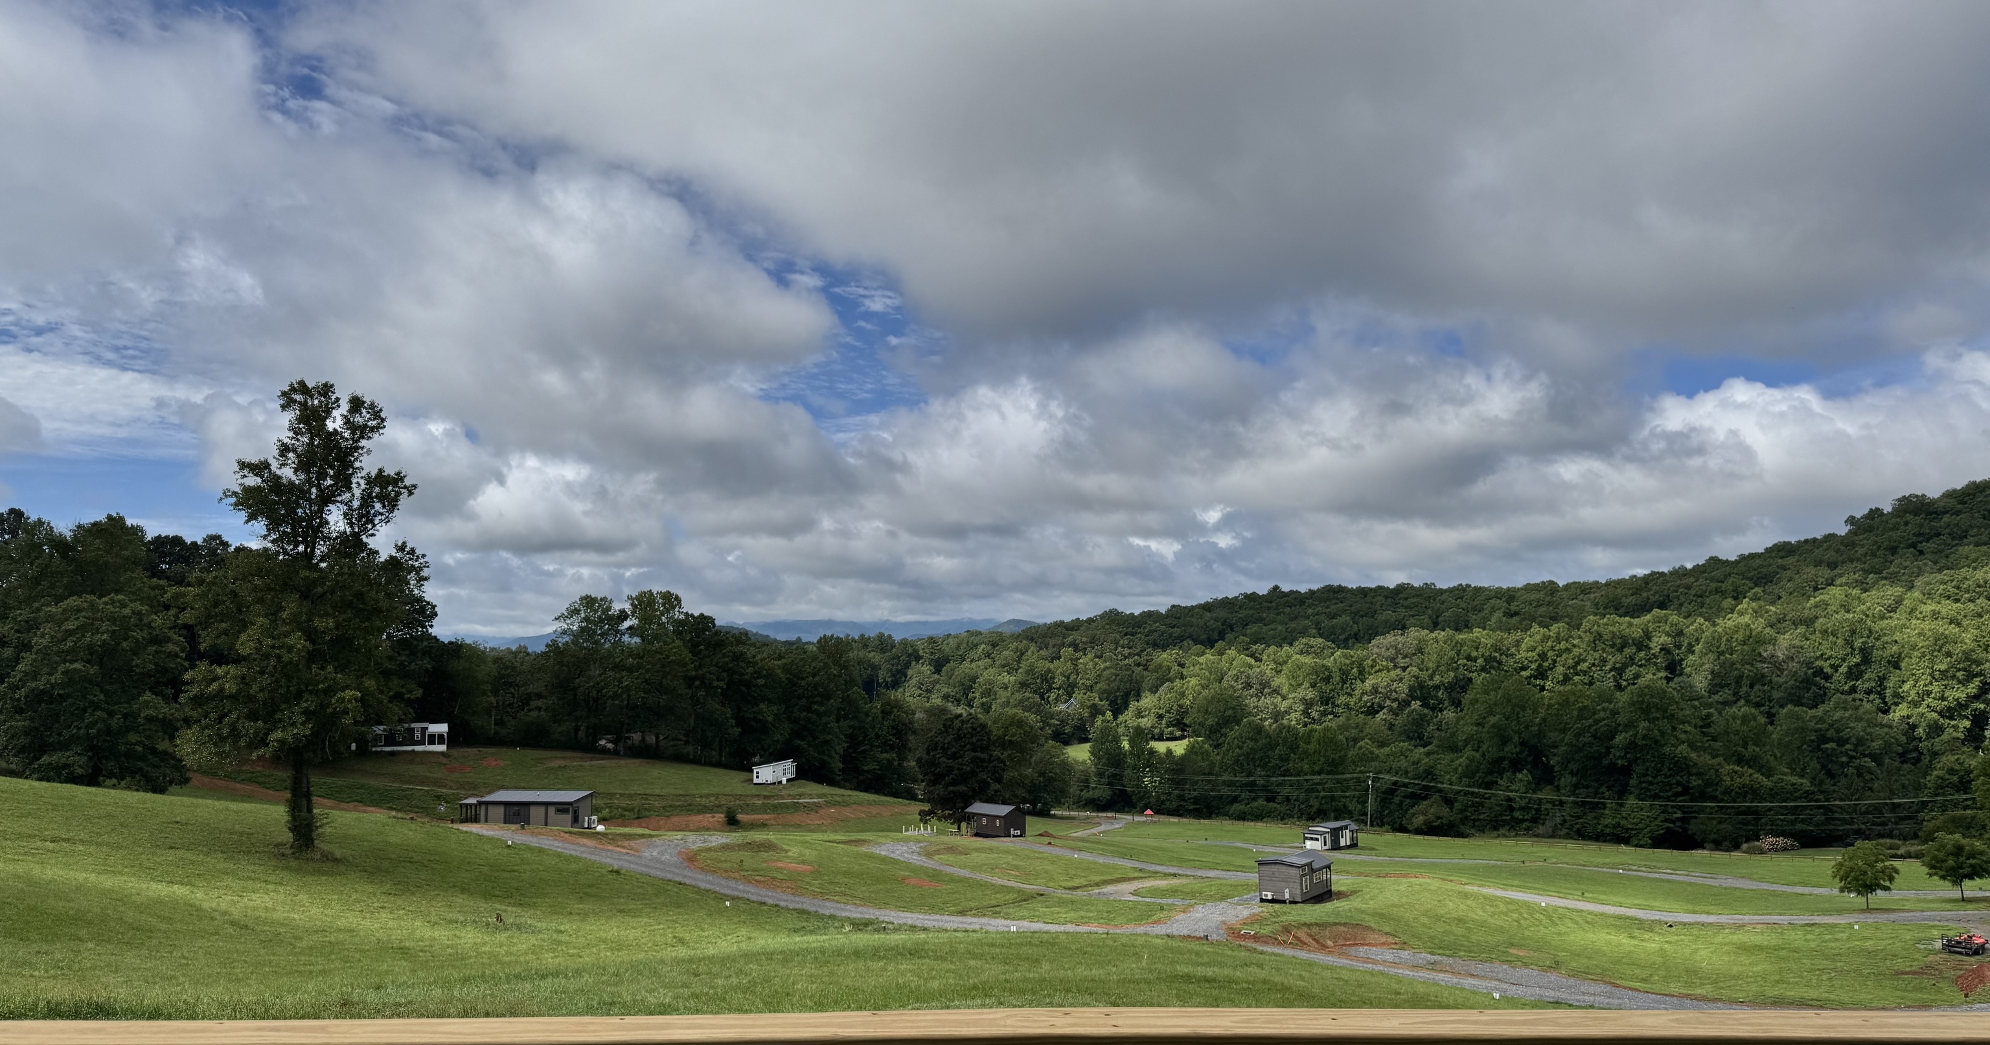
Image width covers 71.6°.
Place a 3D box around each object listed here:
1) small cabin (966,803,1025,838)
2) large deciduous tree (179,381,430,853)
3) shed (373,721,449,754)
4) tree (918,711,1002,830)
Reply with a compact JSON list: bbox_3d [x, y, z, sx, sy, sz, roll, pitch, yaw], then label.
[{"bbox_3d":[0.099,38.036,176.000,6.300,3.750,3.800,-4,-7,42],"label":"small cabin"},{"bbox_3d":[-33.019,4.559,66.000,11.000,22.500,10.600,2,-5,-27],"label":"large deciduous tree"},{"bbox_3d":[-84.575,31.166,200.000,9.700,3.750,3.600,2,-5,-25],"label":"shed"},{"bbox_3d":[-4.561,33.234,184.000,11.200,15.600,11.000,0,-5,0],"label":"tree"}]

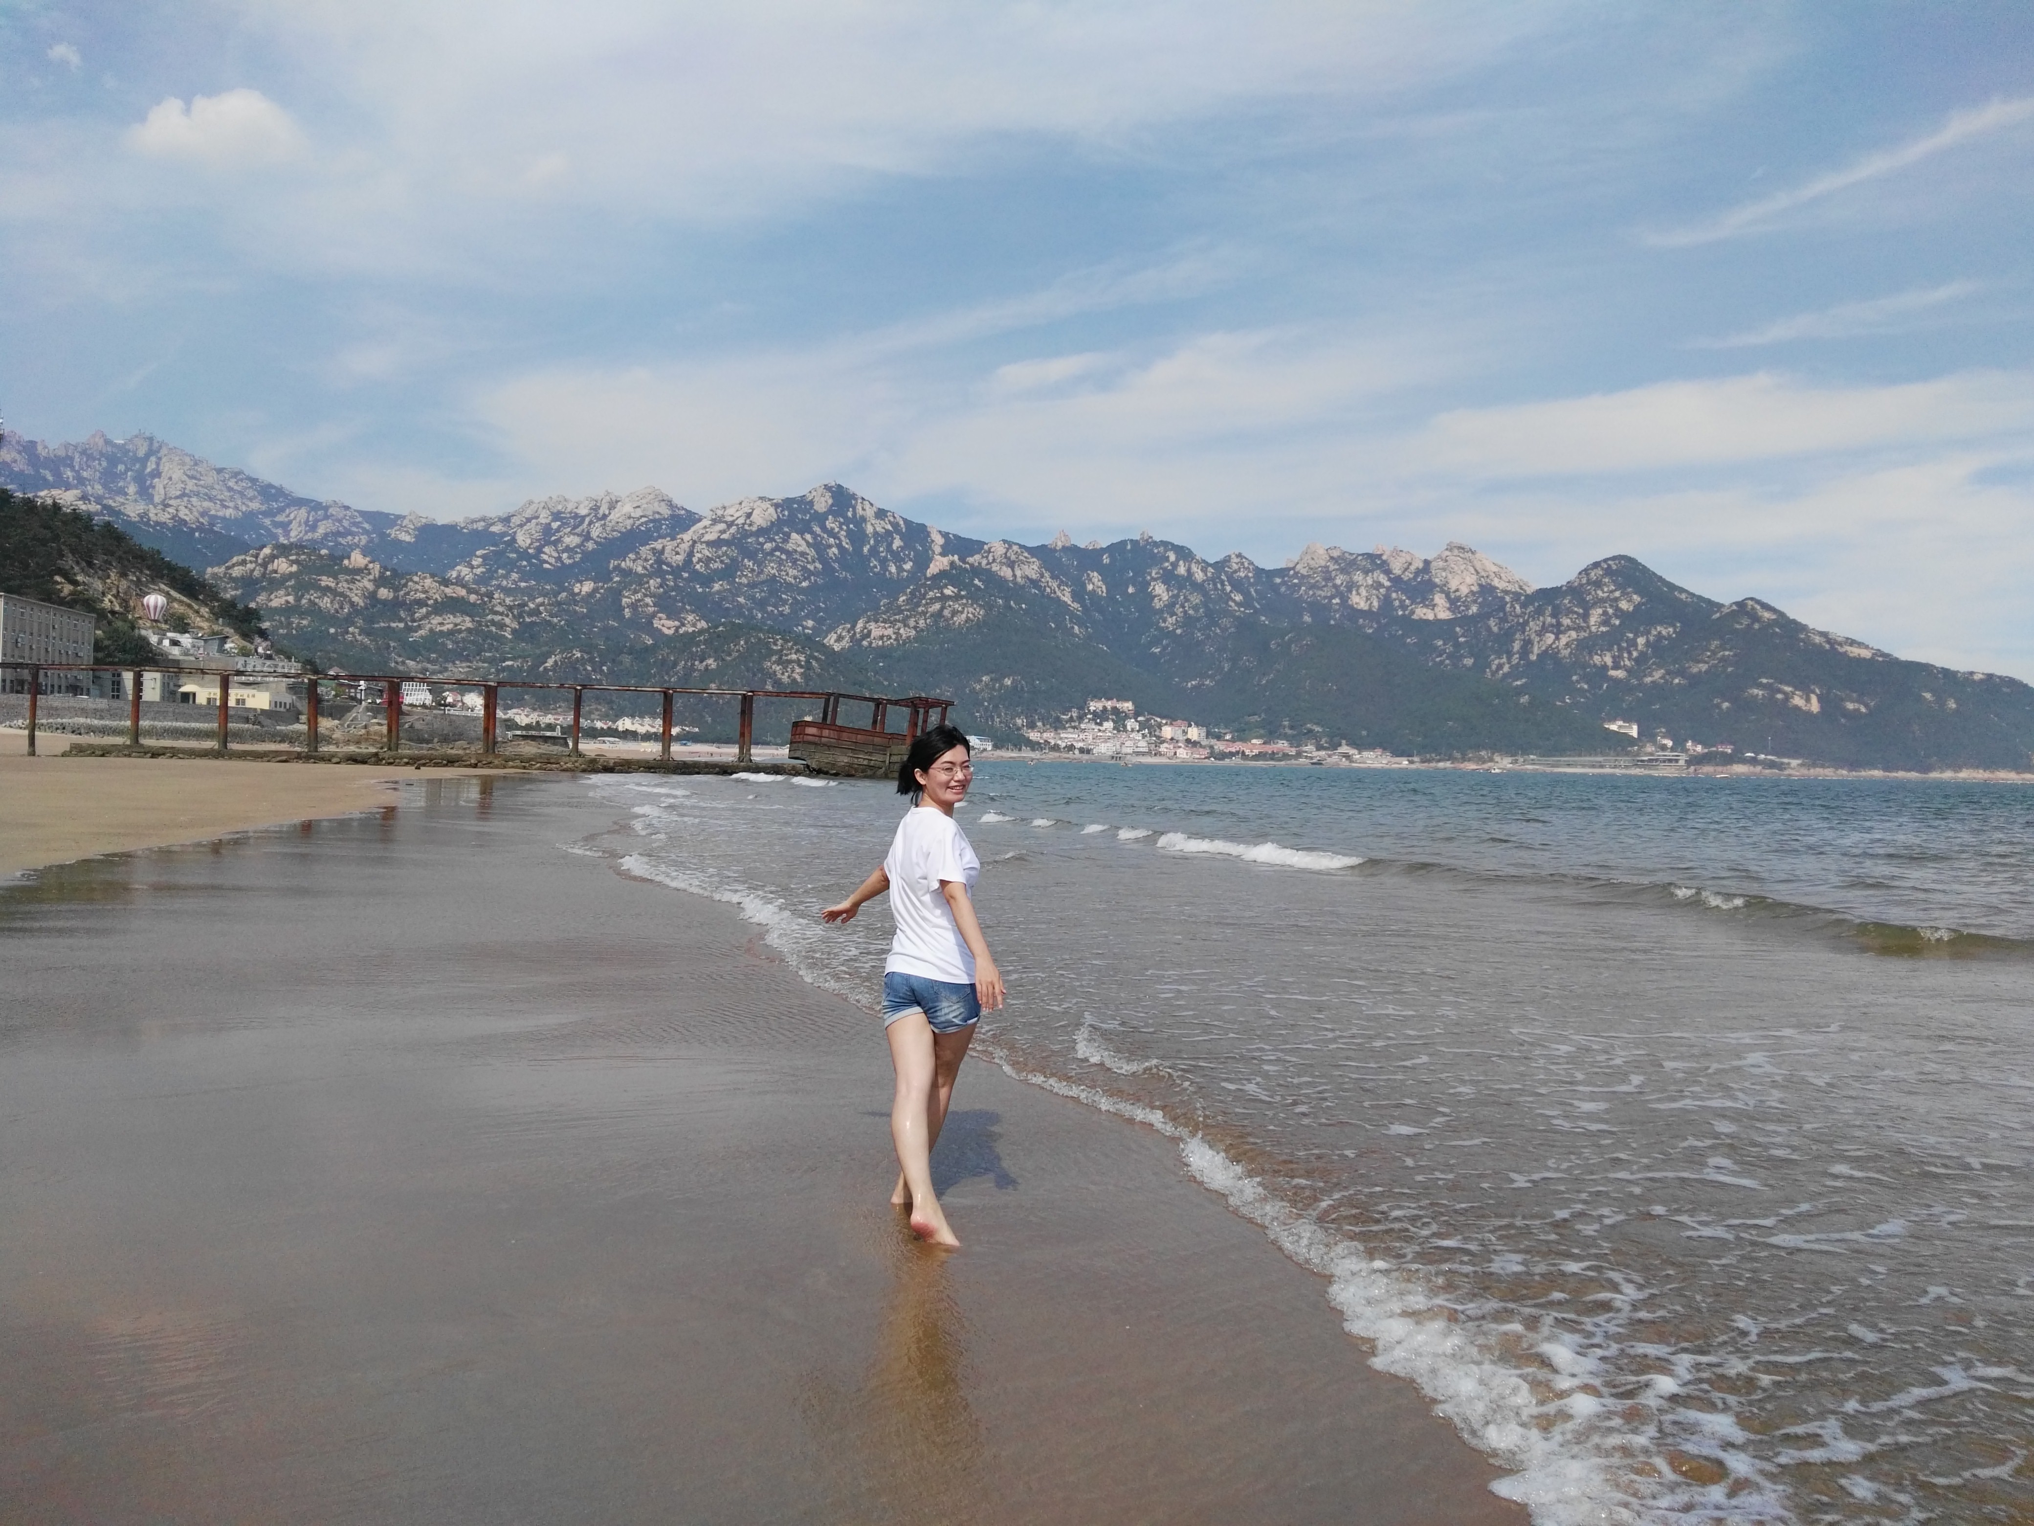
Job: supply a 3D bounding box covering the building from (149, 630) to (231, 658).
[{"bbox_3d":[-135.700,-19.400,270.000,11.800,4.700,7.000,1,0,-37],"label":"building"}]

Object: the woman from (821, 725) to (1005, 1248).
[{"bbox_3d":[-0.310,0.700,5.250,0.600,1.590,0.520,1,0,30],"label":"woman"}]

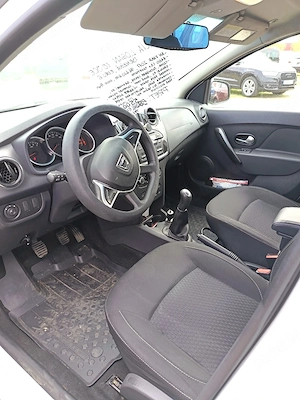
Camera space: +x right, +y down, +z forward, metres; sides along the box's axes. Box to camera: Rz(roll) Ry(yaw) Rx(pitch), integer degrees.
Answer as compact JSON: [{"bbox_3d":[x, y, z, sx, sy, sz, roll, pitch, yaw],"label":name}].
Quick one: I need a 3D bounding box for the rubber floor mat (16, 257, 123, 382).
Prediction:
[{"bbox_3d":[-0.285,0.420,1.235,0.600,0.060,0.505,18,31,33],"label":"rubber floor mat"}]

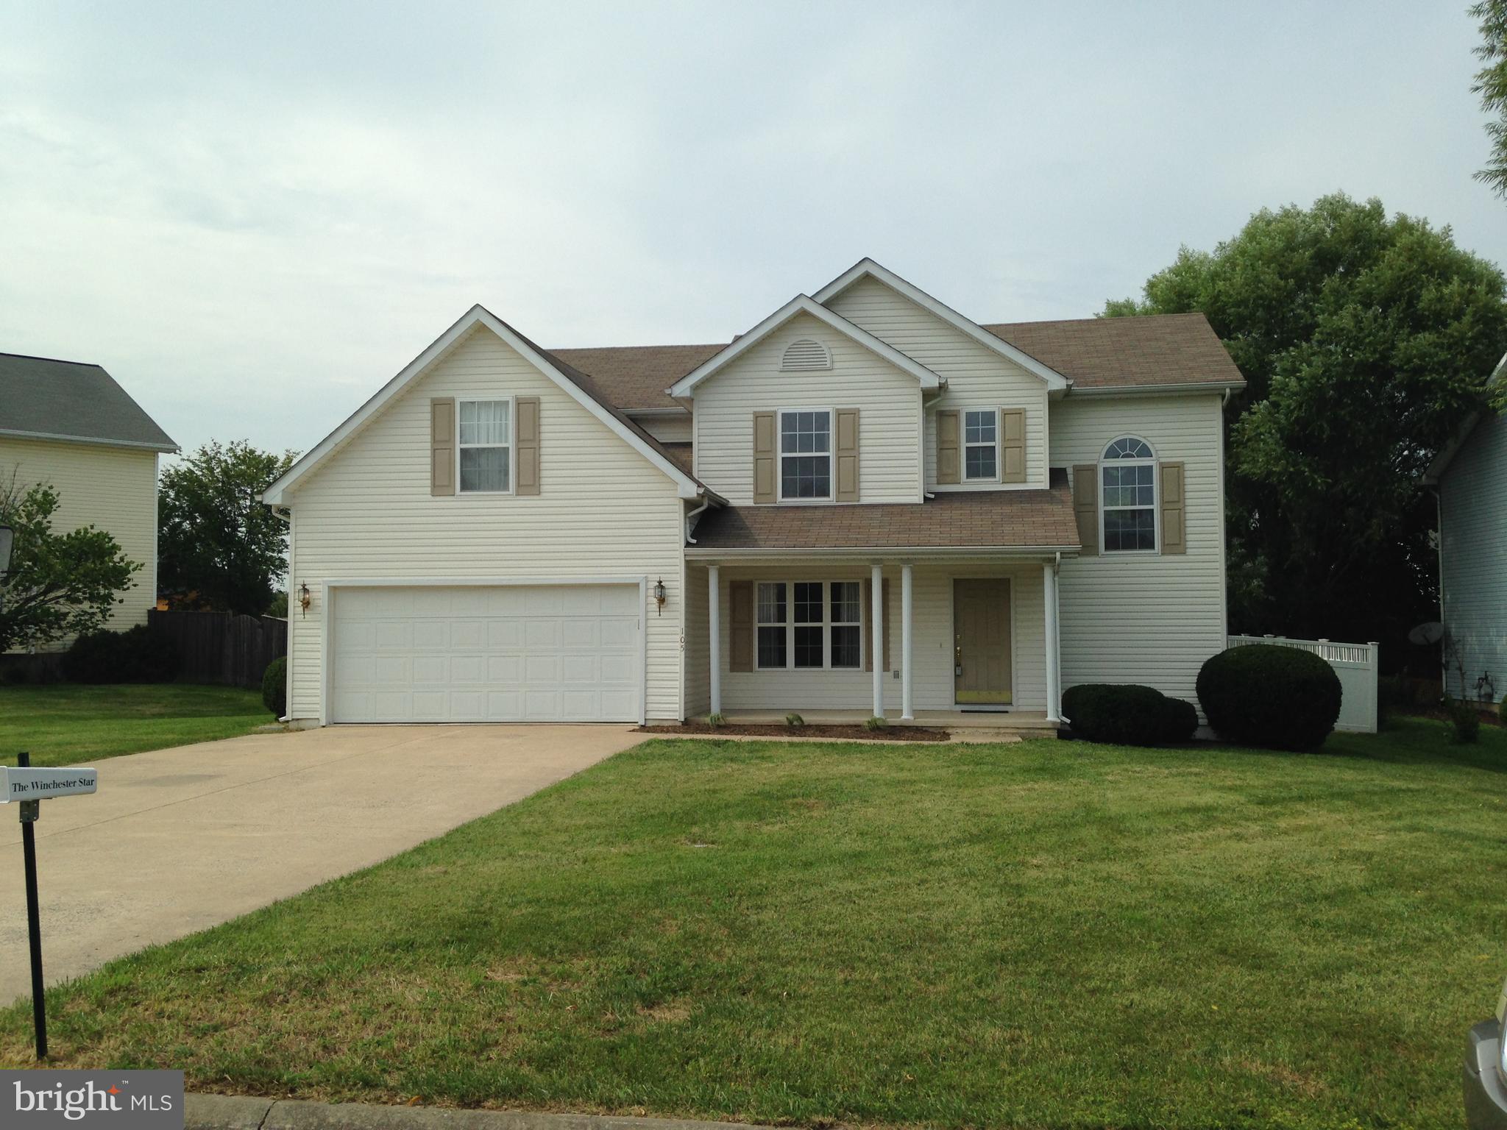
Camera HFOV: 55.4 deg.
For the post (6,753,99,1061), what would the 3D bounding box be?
[{"bbox_3d":[-2.600,1.257,5.300,0.370,1.100,0.170,2,-4,-30],"label":"post"}]

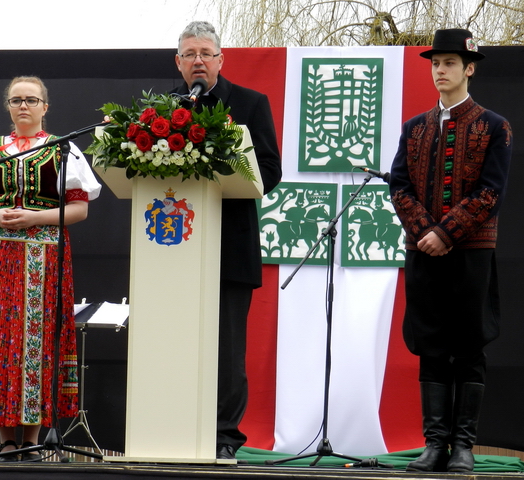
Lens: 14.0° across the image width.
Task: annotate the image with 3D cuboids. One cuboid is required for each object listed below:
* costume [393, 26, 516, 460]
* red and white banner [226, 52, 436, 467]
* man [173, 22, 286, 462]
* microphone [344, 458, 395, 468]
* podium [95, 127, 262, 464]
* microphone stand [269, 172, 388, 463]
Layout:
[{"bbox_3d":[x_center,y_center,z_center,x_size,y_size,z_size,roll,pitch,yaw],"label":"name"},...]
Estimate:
[{"bbox_3d":[0.772,0.039,8.680,0.460,1.790,0.360,0,-6,18],"label":"costume"},{"bbox_3d":[0.374,0.048,9.750,1.140,1.880,0.180,0,-5,9],"label":"red and white banner"},{"bbox_3d":[-0.217,-0.005,8.620,0.580,1.797,0.420,0,-6,14],"label":"man"},{"bbox_3d":[0.429,0.917,8.720,0.200,0.050,0.050,0,-5,9],"label":"microphone"},{"bbox_3d":[-0.322,0.210,8.193,0.580,1.281,0.440,0,-6,12],"label":"podium"},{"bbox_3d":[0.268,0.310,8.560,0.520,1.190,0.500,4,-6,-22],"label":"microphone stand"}]

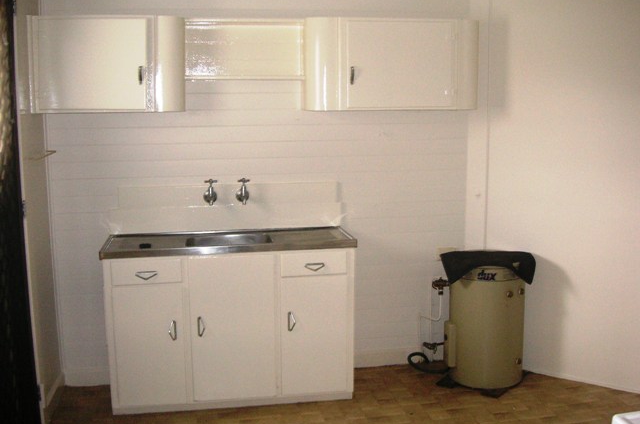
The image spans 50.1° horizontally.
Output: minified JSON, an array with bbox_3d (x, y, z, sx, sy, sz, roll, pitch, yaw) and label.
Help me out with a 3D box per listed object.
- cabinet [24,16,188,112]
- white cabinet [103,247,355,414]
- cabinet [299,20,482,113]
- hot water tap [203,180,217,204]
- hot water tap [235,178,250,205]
[{"bbox_3d":[-1.093,-0.767,3.594,0.775,0.488,0.320,-2,9,-10],"label":"cabinet"},{"bbox_3d":[-0.500,0.613,3.870,1.320,0.862,0.450,-2,9,-10],"label":"white cabinet"},{"bbox_3d":[0.408,-0.826,3.866,0.985,0.490,0.320,-2,9,-10],"label":"cabinet"},{"bbox_3d":[-0.622,-0.113,3.868,0.078,0.145,0.115,-2,9,-10],"label":"hot water tap"},{"bbox_3d":[-0.442,-0.117,3.901,0.078,0.145,0.115,-2,9,-10],"label":"hot water tap"}]

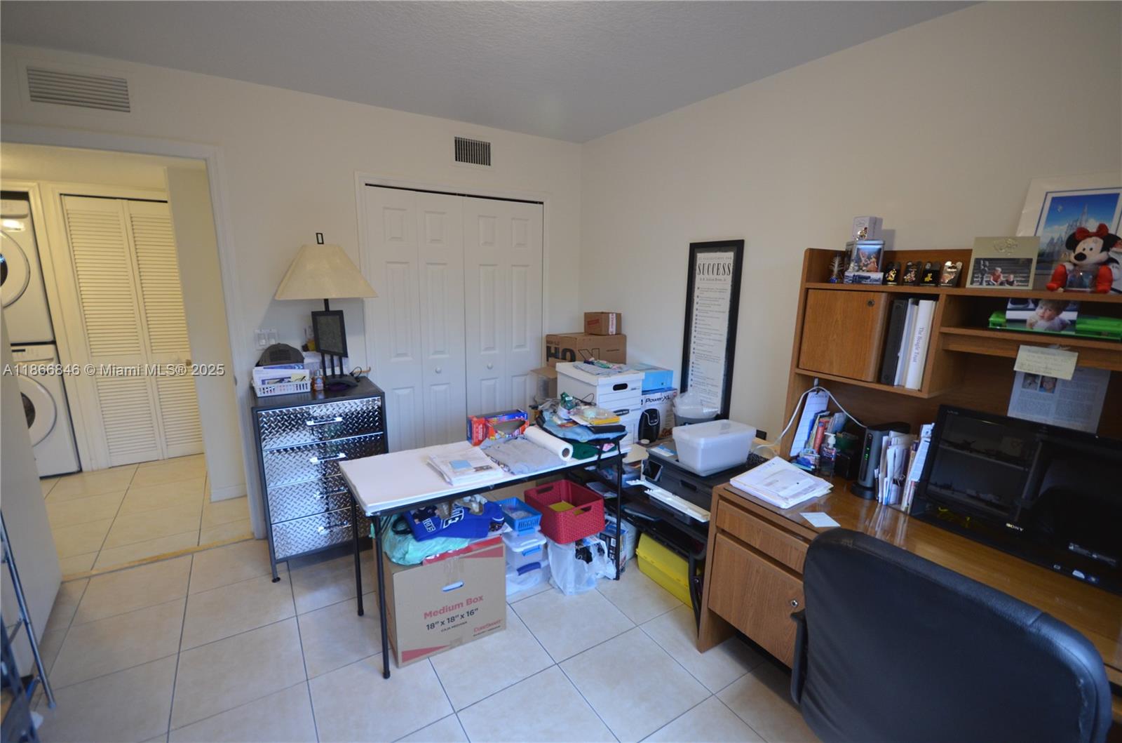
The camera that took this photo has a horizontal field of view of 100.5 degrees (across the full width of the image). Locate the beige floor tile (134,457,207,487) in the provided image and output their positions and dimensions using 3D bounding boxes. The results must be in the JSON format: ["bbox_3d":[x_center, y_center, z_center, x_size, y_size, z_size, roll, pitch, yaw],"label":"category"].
[{"bbox_3d":[-2.983,0.775,3.556,0.435,0.010,0.450,-7,15,-32],"label":"beige floor tile"}]

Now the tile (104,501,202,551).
[{"bbox_3d":[-2.488,0.937,2.875,0.435,0.012,0.435,-6,13,-34],"label":"tile"}]

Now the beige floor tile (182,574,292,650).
[{"bbox_3d":[-1.496,1.097,2.180,0.422,0.010,0.400,-7,14,-34],"label":"beige floor tile"}]

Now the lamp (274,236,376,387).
[{"bbox_3d":[-1.234,-0.315,2.499,0.440,0.820,0.340,-6,13,-32],"label":"lamp"}]

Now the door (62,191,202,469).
[{"bbox_3d":[-3.221,-0.265,3.594,0.620,2.000,0.035,-6,14,-32],"label":"door"}]

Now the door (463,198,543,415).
[{"bbox_3d":[-0.408,-0.171,3.408,0.605,2.030,0.035,-6,13,-32],"label":"door"}]

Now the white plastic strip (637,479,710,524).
[{"bbox_3d":[0.505,0.582,2.152,0.075,0.035,0.440,-6,14,-32],"label":"white plastic strip"}]

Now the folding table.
[{"bbox_3d":[-0.326,0.740,2.237,1.215,0.725,0.490,-6,14,-32],"label":"folding table"}]

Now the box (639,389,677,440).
[{"bbox_3d":[0.495,0.262,2.867,0.290,0.340,0.290,-7,15,-33],"label":"box"}]

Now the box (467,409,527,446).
[{"bbox_3d":[-0.324,0.277,2.365,0.300,0.135,0.090,-6,14,-32],"label":"box"}]

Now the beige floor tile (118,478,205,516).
[{"bbox_3d":[-2.741,0.861,3.230,0.435,0.012,0.435,-6,13,-34],"label":"beige floor tile"}]

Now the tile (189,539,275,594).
[{"bbox_3d":[-1.726,1.027,2.506,0.415,0.010,0.400,-7,15,-32],"label":"tile"}]

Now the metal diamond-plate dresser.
[{"bbox_3d":[-1.320,0.546,2.601,0.600,0.910,0.430,-7,15,-33],"label":"metal diamond-plate dresser"}]

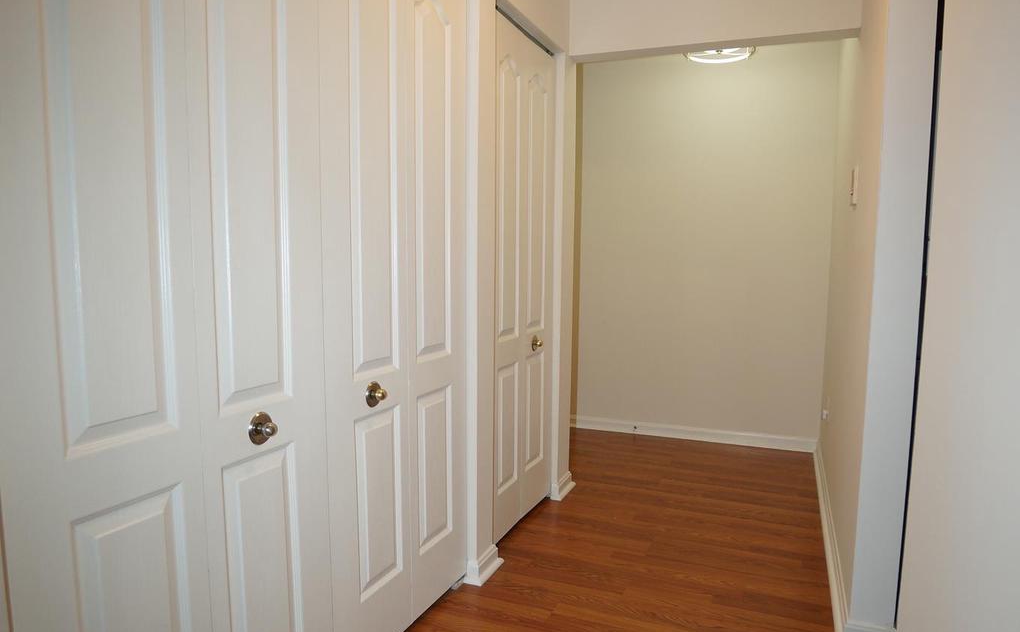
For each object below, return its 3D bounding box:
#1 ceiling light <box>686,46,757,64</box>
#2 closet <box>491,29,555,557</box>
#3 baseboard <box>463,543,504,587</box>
[{"bbox_3d":[1.149,-1.516,3.505,0.374,0.162,0.374,3,6,23],"label":"ceiling light"},{"bbox_3d":[0.036,-0.138,2.689,0.040,2.027,0.717,3,6,23],"label":"closet"},{"bbox_3d":[-0.095,0.900,2.352,0.066,0.097,0.187,3,6,23],"label":"baseboard"}]

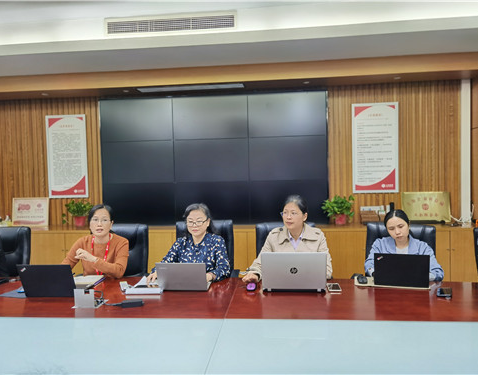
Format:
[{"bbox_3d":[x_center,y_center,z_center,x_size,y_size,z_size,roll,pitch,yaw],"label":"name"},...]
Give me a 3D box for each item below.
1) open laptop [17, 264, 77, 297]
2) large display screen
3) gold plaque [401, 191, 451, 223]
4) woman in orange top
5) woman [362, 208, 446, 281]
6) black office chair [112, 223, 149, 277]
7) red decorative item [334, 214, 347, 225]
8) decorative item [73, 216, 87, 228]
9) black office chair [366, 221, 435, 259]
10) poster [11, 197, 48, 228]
[{"bbox_3d":[-1.126,0.551,2.418,0.315,0.215,0.300,-1,2,5],"label":"open laptop"},{"bbox_3d":[-0.381,-0.368,5.426,3.170,1.781,0.100,-1,2,6],"label":"large display screen"},{"bbox_3d":[2.370,0.258,4.917,0.600,0.395,0.050,-1,-8,5],"label":"gold plaque"},{"bbox_3d":[-1.022,0.764,2.823,0.500,1.280,0.680,-1,2,1],"label":"woman in orange top"},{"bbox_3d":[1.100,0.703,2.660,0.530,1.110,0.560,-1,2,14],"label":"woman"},{"bbox_3d":[-0.993,0.843,2.980,0.630,1.050,0.660,-1,2,-2],"label":"black office chair"},{"bbox_3d":[1.295,0.406,4.960,0.140,0.135,0.140,-1,2,5],"label":"red decorative item"},{"bbox_3d":[-2.150,0.469,5.297,0.148,0.138,0.148,-1,2,5],"label":"decorative item"},{"bbox_3d":[1.110,0.823,2.681,0.640,1.080,0.680,0,2,23],"label":"black office chair"},{"bbox_3d":[-3.011,0.361,5.640,0.550,0.415,0.030,-1,-7,6],"label":"poster"}]

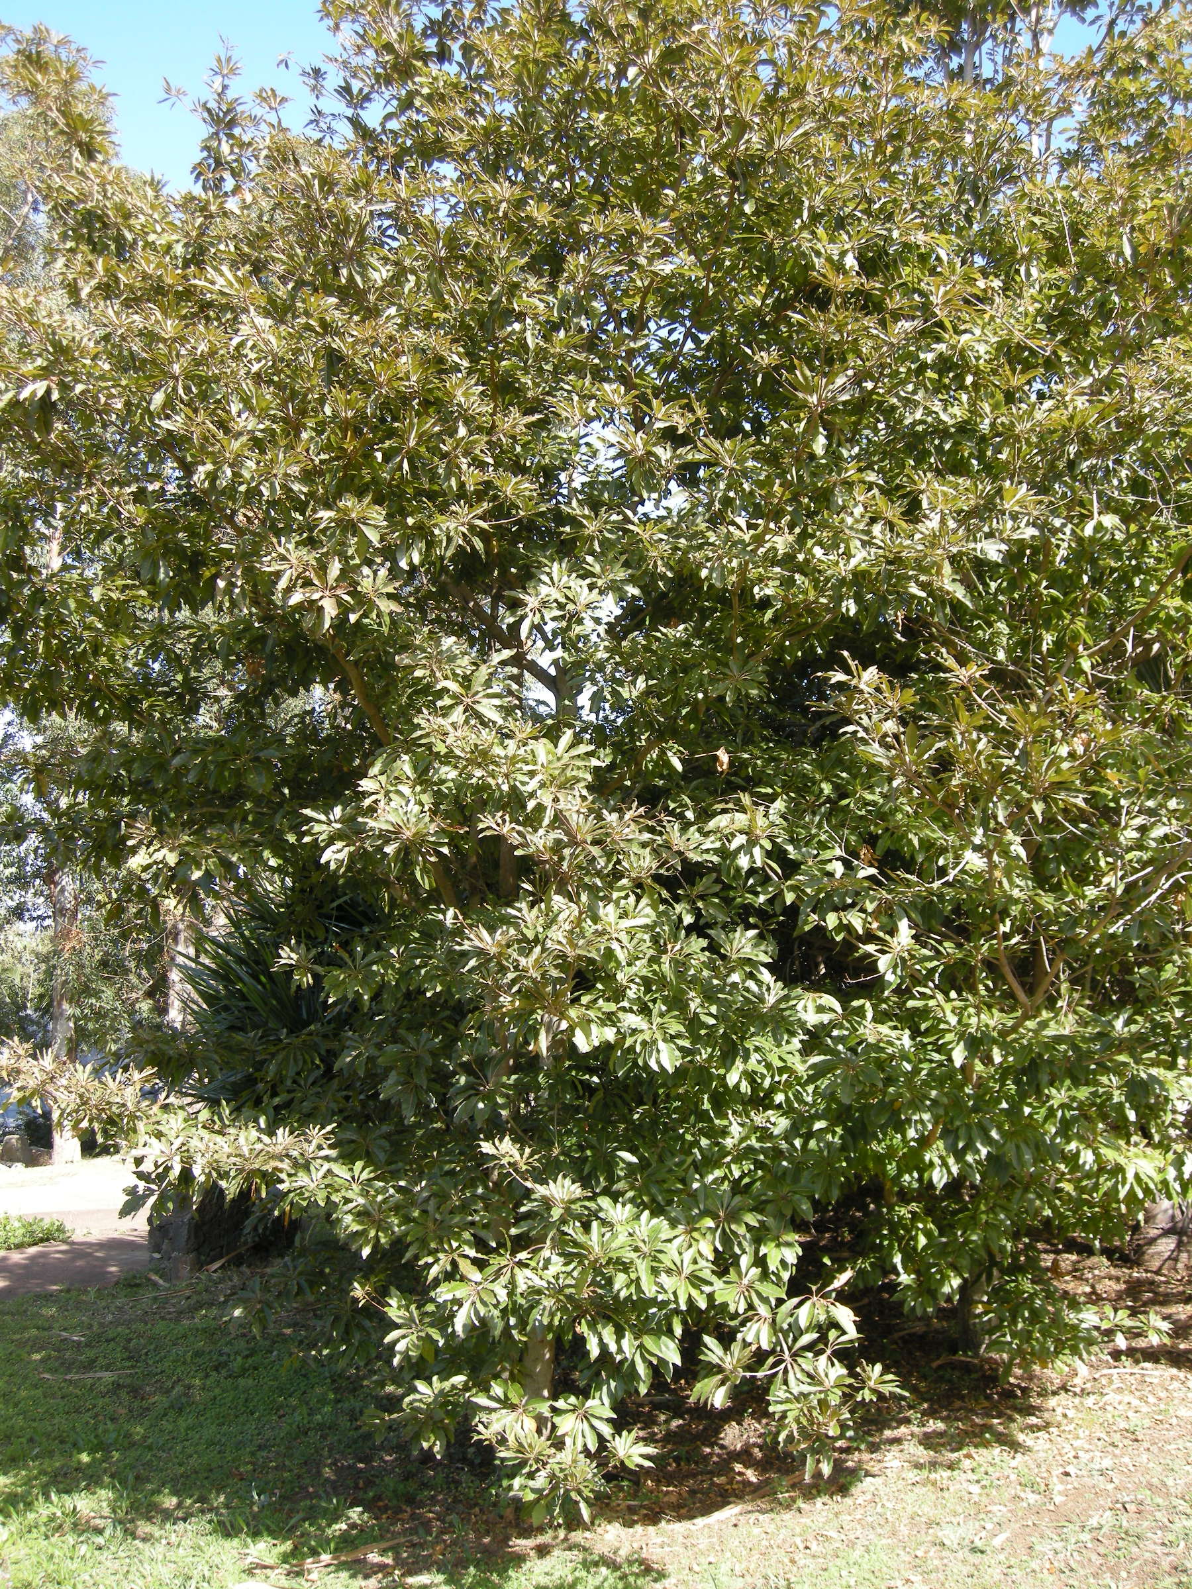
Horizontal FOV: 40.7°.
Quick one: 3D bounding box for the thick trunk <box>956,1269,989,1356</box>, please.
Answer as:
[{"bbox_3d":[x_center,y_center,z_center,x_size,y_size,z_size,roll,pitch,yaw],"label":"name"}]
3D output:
[{"bbox_3d":[1.621,2.226,6.900,0.140,0.390,0.140,0,-7,0],"label":"thick trunk"}]

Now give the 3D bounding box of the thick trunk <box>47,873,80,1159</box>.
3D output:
[{"bbox_3d":[-5.397,2.236,16.300,0.280,3.060,0.280,-2,-7,0],"label":"thick trunk"}]

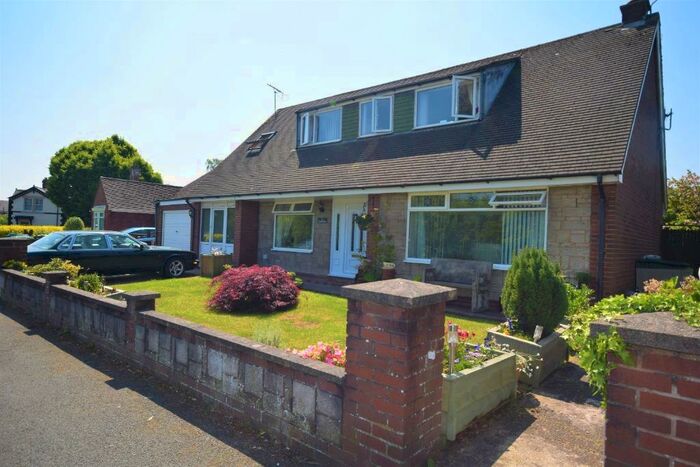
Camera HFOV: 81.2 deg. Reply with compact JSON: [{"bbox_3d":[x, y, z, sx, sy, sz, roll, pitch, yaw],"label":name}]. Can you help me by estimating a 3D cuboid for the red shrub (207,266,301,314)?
[{"bbox_3d":[-1.698,0.902,7.237,1.580,0.720,1.450,2,-1,0],"label":"red shrub"}]

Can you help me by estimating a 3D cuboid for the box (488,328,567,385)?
[{"bbox_3d":[2.011,1.300,4.579,0.560,0.400,1.030,2,0,43],"label":"box"}]

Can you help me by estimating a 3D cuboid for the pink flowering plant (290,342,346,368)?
[{"bbox_3d":[-0.282,1.074,3.349,0.520,0.280,0.300,2,0,38],"label":"pink flowering plant"}]

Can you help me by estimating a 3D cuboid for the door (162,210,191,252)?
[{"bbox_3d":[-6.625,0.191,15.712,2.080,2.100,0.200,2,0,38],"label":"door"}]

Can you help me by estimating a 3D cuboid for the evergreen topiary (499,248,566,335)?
[{"bbox_3d":[1.919,0.592,4.273,0.640,0.930,0.640,2,-1,25],"label":"evergreen topiary"}]

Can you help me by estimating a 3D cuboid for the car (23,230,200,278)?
[{"bbox_3d":[-6.494,0.588,10.746,1.840,1.340,4.900,2,-1,34],"label":"car"}]

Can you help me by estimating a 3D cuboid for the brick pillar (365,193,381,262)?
[{"bbox_3d":[0.611,0.156,10.042,0.380,2.200,0.280,2,0,38],"label":"brick pillar"}]

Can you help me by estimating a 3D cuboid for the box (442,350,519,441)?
[{"bbox_3d":[0.819,1.155,3.171,0.500,0.410,1.040,2,-1,44],"label":"box"}]

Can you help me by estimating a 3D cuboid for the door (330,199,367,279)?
[{"bbox_3d":[-0.015,0.095,10.533,1.240,2.100,0.100,2,-1,39],"label":"door"}]

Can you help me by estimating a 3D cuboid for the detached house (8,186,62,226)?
[{"bbox_3d":[-46.620,-3.035,60.496,7.200,6.500,7.500,2,0,-41],"label":"detached house"}]

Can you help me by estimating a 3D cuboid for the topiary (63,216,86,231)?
[{"bbox_3d":[-11.139,-0.020,16.496,0.720,1.350,0.720,2,-1,35],"label":"topiary"}]

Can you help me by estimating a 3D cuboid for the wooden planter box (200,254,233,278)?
[{"bbox_3d":[-4.128,1.018,12.640,0.540,0.640,0.580,2,0,38],"label":"wooden planter box"}]

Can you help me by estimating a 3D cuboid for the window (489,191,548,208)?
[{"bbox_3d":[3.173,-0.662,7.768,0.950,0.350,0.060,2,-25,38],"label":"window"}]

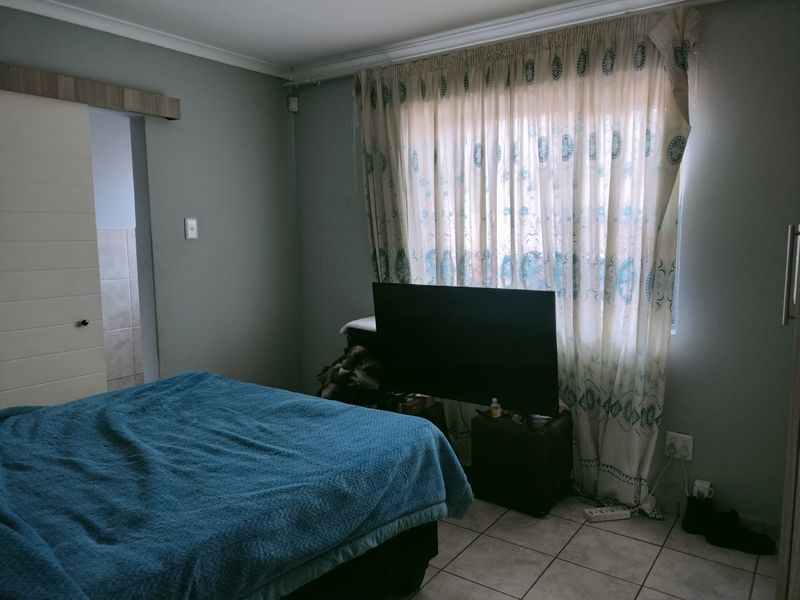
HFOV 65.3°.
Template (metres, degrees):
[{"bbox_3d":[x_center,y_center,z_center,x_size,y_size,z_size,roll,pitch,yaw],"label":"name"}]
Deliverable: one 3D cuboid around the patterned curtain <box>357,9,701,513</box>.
[{"bbox_3d":[0.528,-0.139,3.342,1.870,2.280,0.140,4,8,35],"label":"patterned curtain"}]

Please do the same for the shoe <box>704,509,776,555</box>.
[{"bbox_3d":[1.494,1.004,2.740,0.270,0.135,0.100,2,7,22],"label":"shoe"}]

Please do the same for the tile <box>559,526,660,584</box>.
[{"bbox_3d":[0.907,1.092,2.682,0.350,0.010,0.350,4,8,35],"label":"tile"}]

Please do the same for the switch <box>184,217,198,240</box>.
[{"bbox_3d":[-1.195,-0.407,3.597,0.012,0.120,0.077,4,8,35],"label":"switch"}]

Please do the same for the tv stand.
[{"bbox_3d":[0.641,0.812,3.253,0.390,0.425,0.360,4,8,39],"label":"tv stand"}]

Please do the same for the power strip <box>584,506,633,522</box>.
[{"bbox_3d":[1.002,1.031,3.005,0.208,0.036,0.063,-2,7,-13],"label":"power strip"}]

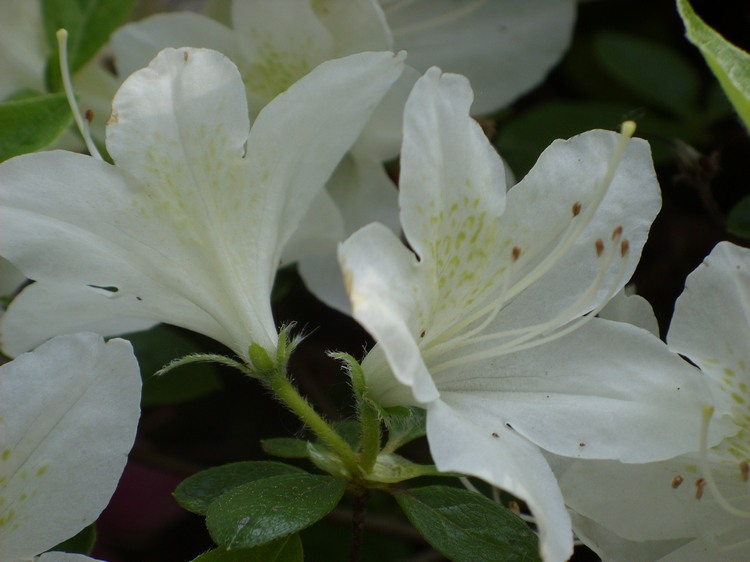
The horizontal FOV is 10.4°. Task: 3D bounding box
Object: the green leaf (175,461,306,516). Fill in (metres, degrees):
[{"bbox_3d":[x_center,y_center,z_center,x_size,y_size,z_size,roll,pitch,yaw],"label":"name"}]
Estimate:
[{"bbox_3d":[-0.017,0.030,0.602,0.026,0.005,0.013,-5,34,7],"label":"green leaf"}]

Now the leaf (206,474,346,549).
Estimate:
[{"bbox_3d":[-0.014,0.033,0.590,0.014,0.005,0.028,25,37,30],"label":"leaf"}]

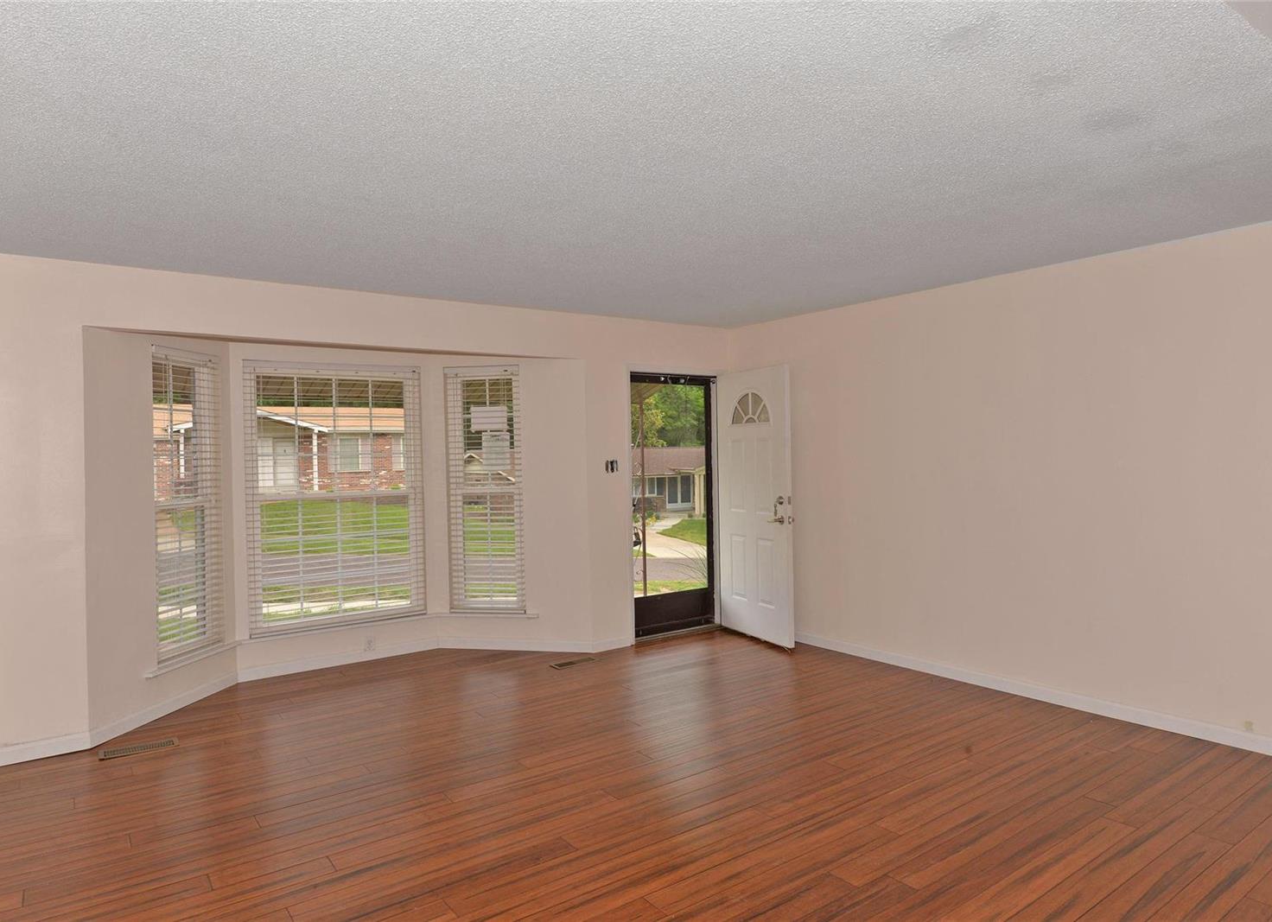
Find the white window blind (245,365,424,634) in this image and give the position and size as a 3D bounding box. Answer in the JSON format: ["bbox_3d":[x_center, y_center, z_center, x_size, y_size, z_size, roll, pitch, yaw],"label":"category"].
[{"bbox_3d":[-2.073,0.239,5.652,1.218,1.828,0.055,-1,1,-37],"label":"white window blind"}]

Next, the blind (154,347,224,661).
[{"bbox_3d":[-2.701,0.246,4.848,0.055,1.809,0.571,-1,1,9],"label":"blind"}]

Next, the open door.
[{"bbox_3d":[0.904,0.329,6.181,0.045,2.030,0.910,-1,1,-26],"label":"open door"}]

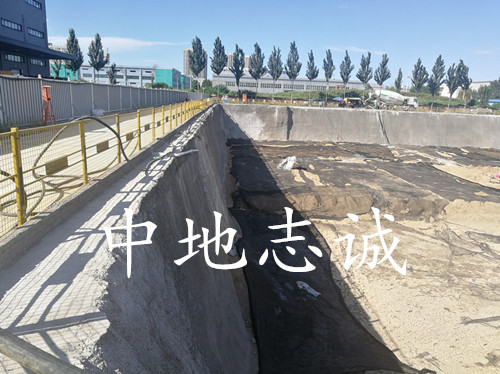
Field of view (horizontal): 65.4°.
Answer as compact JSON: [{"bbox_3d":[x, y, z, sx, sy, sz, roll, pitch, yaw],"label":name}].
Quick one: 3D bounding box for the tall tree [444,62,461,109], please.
[{"bbox_3d":[39.800,-19.410,75.930,3.000,9.470,3.000,2,13,0],"label":"tall tree"}]

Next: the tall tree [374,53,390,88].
[{"bbox_3d":[24.657,-19.632,72.500,2.980,9.710,2.830,2,13,0],"label":"tall tree"}]

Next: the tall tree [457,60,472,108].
[{"bbox_3d":[48.418,-23.038,87.943,3.610,10.530,3.610,9,15,27],"label":"tall tree"}]

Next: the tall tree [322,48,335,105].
[{"bbox_3d":[15.110,-20.330,73.290,2.500,10.680,2.500,2,13,0],"label":"tall tree"}]

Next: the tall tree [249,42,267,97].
[{"bbox_3d":[1.347,-20.617,70.000,3.140,10.280,2.990,2,13,0],"label":"tall tree"}]

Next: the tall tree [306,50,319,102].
[{"bbox_3d":[11.458,-20.144,72.000,2.400,9.800,2.280,2,13,0],"label":"tall tree"}]

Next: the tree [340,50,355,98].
[{"bbox_3d":[18.770,-20.280,73.800,2.700,10.600,2.700,2,13,0],"label":"tree"}]

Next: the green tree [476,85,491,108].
[{"bbox_3d":[45.549,-17.361,76.000,2.630,4.950,2.500,2,13,0],"label":"green tree"}]

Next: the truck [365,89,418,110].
[{"bbox_3d":[27.670,-16.960,75.550,10.000,4.000,2.550,3,13,4],"label":"truck"}]

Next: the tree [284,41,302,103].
[{"bbox_3d":[8.230,-20.900,72.170,3.300,11.790,3.300,2,13,0],"label":"tree"}]

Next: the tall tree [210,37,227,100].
[{"bbox_3d":[-5.610,-21.010,70.680,3.100,11.690,3.100,2,13,0],"label":"tall tree"}]

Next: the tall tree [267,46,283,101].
[{"bbox_3d":[5.246,-24.105,83.429,3.430,11.330,3.430,3,13,3],"label":"tall tree"}]

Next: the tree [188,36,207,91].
[{"bbox_3d":[-10.342,-23.738,76.750,3.550,11.130,3.550,1,14,-8],"label":"tree"}]

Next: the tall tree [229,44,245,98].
[{"bbox_3d":[-2.720,-23.918,81.520,3.350,11.160,3.350,2,13,-2],"label":"tall tree"}]

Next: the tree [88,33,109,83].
[{"bbox_3d":[-26.831,-21.474,69.000,3.450,10.940,3.280,2,13,0],"label":"tree"}]

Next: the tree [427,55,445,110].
[{"bbox_3d":[34.757,-19.440,73.000,3.280,10.240,3.120,2,13,0],"label":"tree"}]

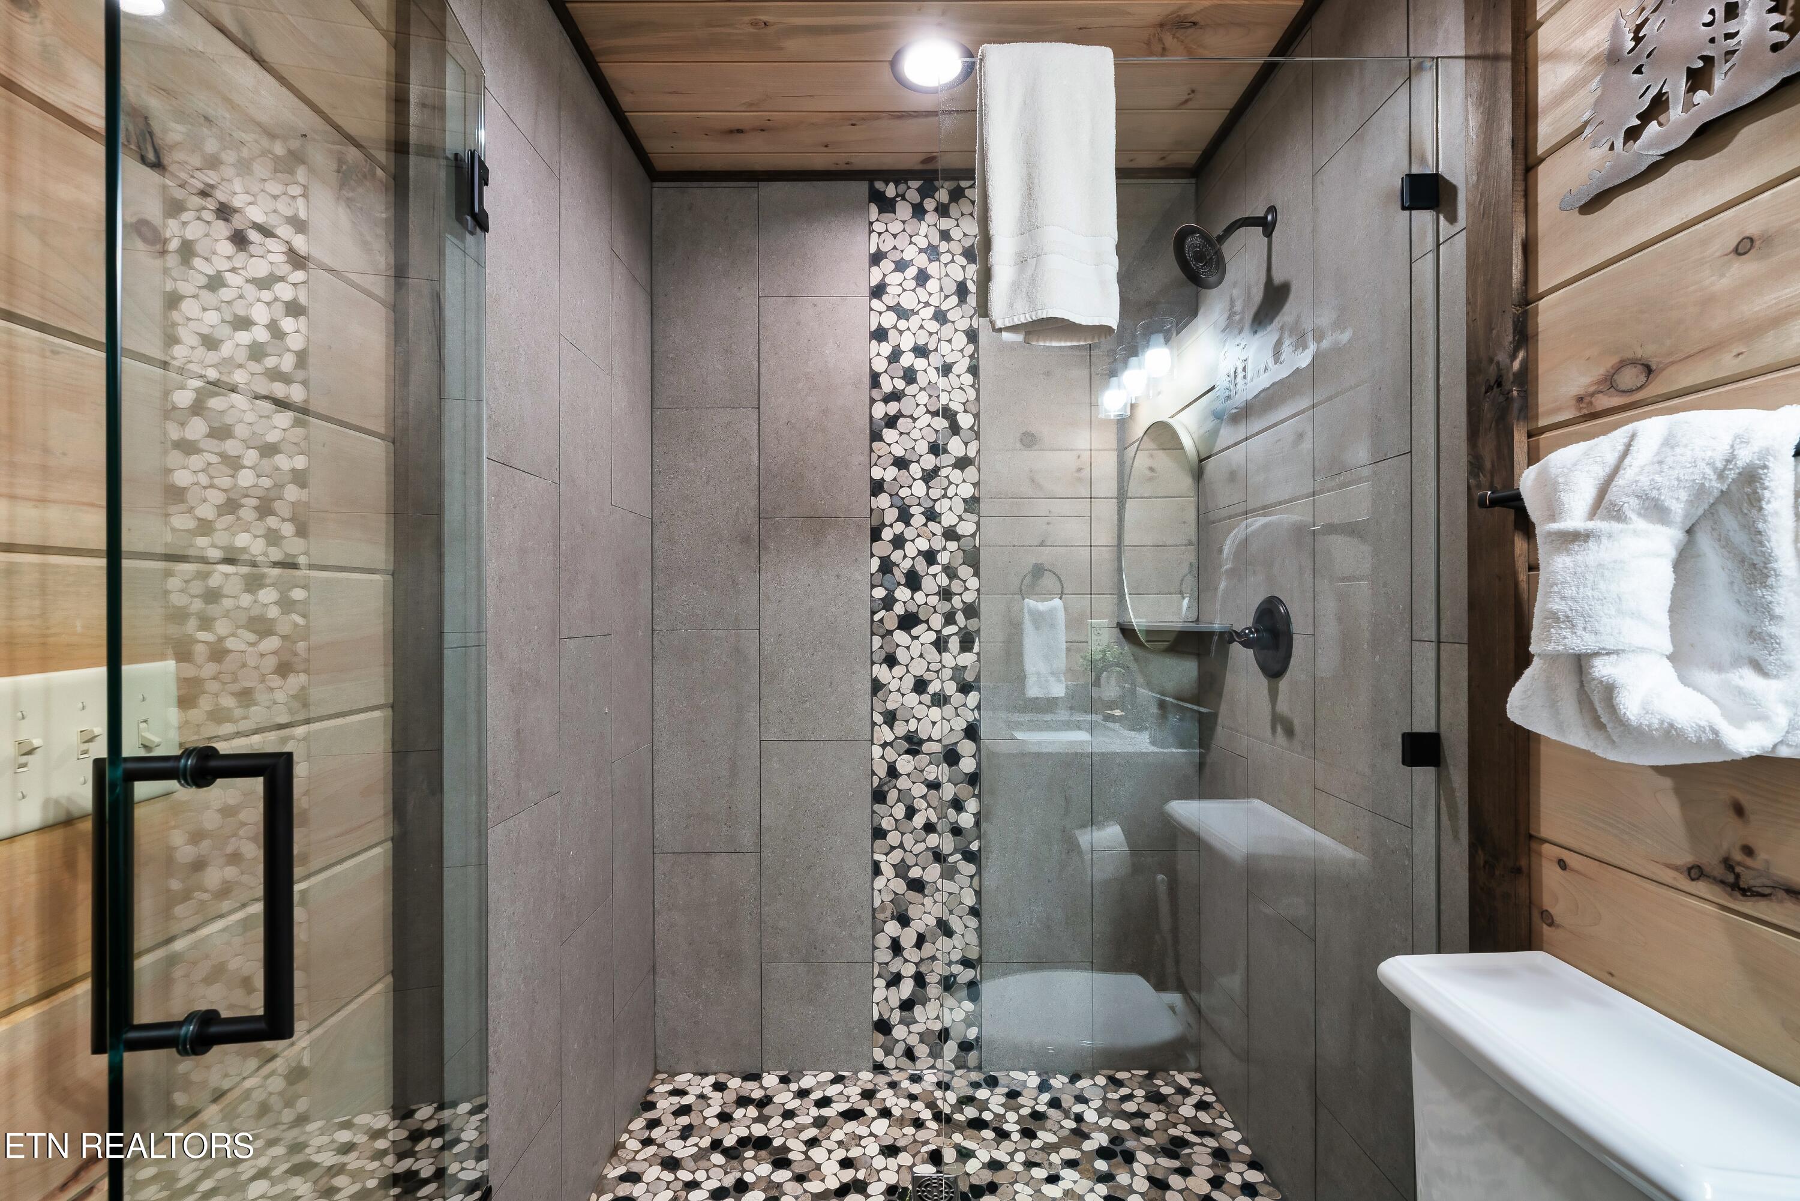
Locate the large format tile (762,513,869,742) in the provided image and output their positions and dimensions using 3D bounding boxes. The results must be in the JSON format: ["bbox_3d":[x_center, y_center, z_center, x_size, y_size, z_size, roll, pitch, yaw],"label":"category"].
[{"bbox_3d":[-0.231,0.078,2.192,0.301,0.605,0.010,0,0,0],"label":"large format tile"}]

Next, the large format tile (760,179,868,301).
[{"bbox_3d":[-0.236,-0.991,2.198,0.300,0.312,0.010,0,0,0],"label":"large format tile"}]

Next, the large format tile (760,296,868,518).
[{"bbox_3d":[-0.234,-0.530,2.195,0.301,0.604,0.010,0,0,0],"label":"large format tile"}]

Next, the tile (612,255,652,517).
[{"bbox_3d":[-0.682,-0.523,2.029,0.010,0.598,0.310,0,0,0],"label":"tile"}]

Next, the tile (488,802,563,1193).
[{"bbox_3d":[-0.676,0.679,1.433,0.010,0.606,0.300,0,0,0],"label":"tile"}]

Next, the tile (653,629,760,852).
[{"bbox_3d":[-0.527,0.384,2.190,0.291,0.606,0.010,0,0,0],"label":"tile"}]

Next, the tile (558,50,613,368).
[{"bbox_3d":[-0.689,-0.837,1.755,0.012,0.610,0.296,0,-1,0],"label":"tile"}]

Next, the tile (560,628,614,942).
[{"bbox_3d":[-0.683,0.386,1.744,0.012,0.610,0.296,0,-1,0],"label":"tile"}]

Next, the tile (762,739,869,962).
[{"bbox_3d":[-0.228,0.685,2.189,0.301,0.603,0.010,0,0,0],"label":"tile"}]

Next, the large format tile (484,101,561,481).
[{"bbox_3d":[-0.686,-0.538,1.452,0.012,0.610,0.302,0,-1,0],"label":"large format tile"}]

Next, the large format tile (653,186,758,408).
[{"bbox_3d":[-0.533,-0.829,2.196,0.291,0.601,0.010,0,0,0],"label":"large format tile"}]

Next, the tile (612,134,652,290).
[{"bbox_3d":[-0.692,-0.996,2.060,0.012,0.319,0.307,0,-1,0],"label":"tile"}]

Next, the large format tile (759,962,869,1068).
[{"bbox_3d":[-0.226,1.146,2.201,0.305,0.298,0.012,0,-1,0],"label":"large format tile"}]

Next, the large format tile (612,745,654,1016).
[{"bbox_3d":[-0.678,0.688,2.029,0.010,0.608,0.311,0,0,0],"label":"large format tile"}]

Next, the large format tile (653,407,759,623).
[{"bbox_3d":[-0.536,-0.223,2.214,0.298,0.610,0.012,0,-1,0],"label":"large format tile"}]

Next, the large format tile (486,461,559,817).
[{"bbox_3d":[-0.683,0.073,1.446,0.012,0.610,0.302,0,-1,0],"label":"large format tile"}]

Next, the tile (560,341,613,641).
[{"bbox_3d":[-0.686,-0.226,1.750,0.012,0.610,0.296,0,-1,0],"label":"tile"}]

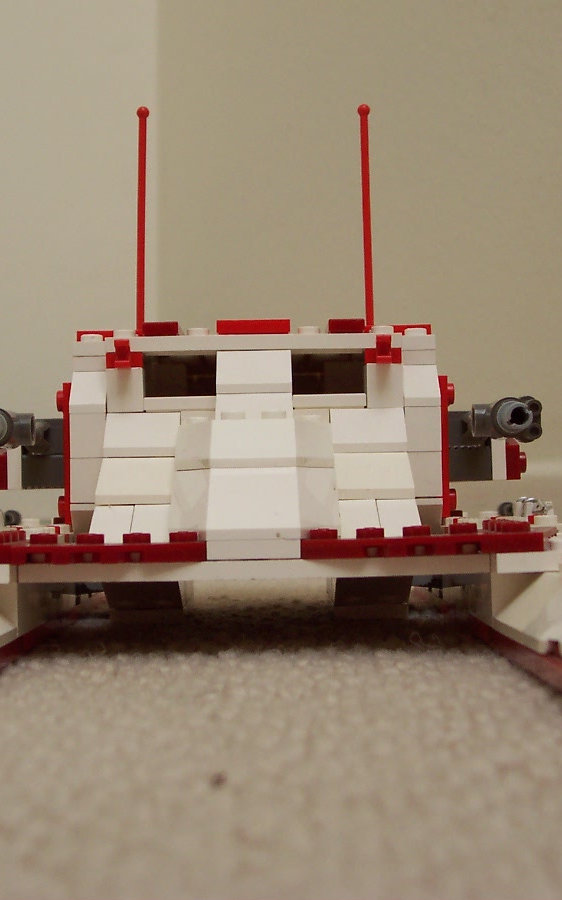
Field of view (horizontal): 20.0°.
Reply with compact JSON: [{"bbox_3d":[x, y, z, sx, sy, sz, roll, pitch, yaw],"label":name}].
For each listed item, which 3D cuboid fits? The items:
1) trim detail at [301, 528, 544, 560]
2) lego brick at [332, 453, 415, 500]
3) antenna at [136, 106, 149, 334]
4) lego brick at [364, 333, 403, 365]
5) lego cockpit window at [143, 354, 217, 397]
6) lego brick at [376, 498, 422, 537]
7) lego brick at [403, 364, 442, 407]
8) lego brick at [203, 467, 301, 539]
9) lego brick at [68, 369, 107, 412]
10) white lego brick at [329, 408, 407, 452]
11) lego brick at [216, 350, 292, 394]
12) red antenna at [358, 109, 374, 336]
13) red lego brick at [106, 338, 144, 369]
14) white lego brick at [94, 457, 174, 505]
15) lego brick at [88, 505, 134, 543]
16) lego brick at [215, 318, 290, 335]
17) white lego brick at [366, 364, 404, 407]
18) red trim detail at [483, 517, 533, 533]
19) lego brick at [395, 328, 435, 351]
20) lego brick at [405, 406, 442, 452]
[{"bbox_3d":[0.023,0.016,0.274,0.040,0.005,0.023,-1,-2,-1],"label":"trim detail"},{"bbox_3d":[0.019,0.005,0.331,0.016,0.010,0.023,-1,-1,0],"label":"lego brick"},{"bbox_3d":[-0.034,-0.055,0.387,0.003,0.057,0.003,0,-2,-1],"label":"antenna"},{"bbox_3d":[0.022,-0.022,0.346,0.008,0.006,0.012,-1,-1,0],"label":"lego brick"},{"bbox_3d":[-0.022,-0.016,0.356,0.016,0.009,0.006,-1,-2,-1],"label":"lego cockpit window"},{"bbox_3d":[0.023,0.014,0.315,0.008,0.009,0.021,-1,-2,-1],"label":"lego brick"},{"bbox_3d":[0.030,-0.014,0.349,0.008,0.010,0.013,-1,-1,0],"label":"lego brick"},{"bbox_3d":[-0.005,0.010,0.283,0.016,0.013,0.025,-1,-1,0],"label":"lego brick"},{"bbox_3d":[-0.042,-0.013,0.351,0.008,0.010,0.016,-1,-1,0],"label":"lego brick"},{"bbox_3d":[0.019,-0.005,0.343,0.016,0.010,0.016,-1,-1,0],"label":"white lego brick"},{"bbox_3d":[-0.006,-0.016,0.346,0.016,0.010,0.016,-1,-2,-1],"label":"lego brick"},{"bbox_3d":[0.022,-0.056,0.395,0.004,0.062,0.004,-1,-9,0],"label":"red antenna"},{"bbox_3d":[-0.034,-0.021,0.346,0.008,0.006,0.012,-1,-1,0],"label":"red lego brick"},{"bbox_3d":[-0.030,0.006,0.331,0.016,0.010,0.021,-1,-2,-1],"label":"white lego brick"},{"bbox_3d":[-0.033,0.015,0.314,0.008,0.010,0.023,-1,-1,0],"label":"lego brick"},{"bbox_3d":[-0.006,-0.026,0.350,0.016,0.003,0.011,-1,-1,0],"label":"lego brick"},{"bbox_3d":[0.022,-0.014,0.347,0.008,0.010,0.009,-1,-1,0],"label":"white lego brick"},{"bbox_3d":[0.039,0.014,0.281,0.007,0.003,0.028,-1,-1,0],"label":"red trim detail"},{"bbox_3d":[0.030,-0.024,0.355,0.008,0.004,0.008,-1,-1,0],"label":"lego brick"},{"bbox_3d":[0.031,-0.004,0.350,0.008,0.010,0.011,-1,-1,0],"label":"lego brick"}]

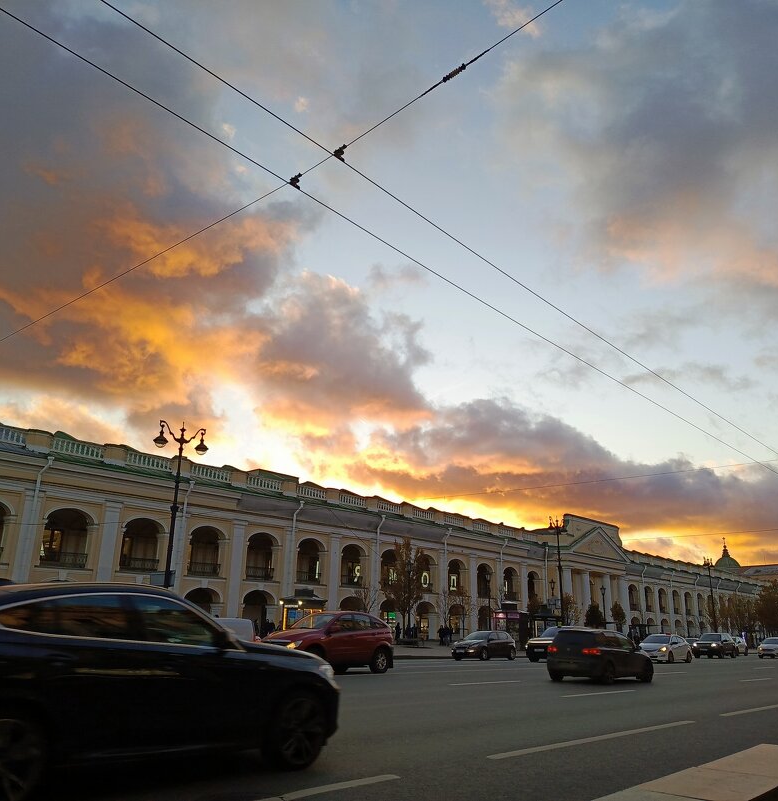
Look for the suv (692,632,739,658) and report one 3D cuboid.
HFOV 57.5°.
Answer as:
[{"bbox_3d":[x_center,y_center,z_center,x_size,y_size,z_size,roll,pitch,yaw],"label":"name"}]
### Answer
[{"bbox_3d":[23.974,18.044,52.213,1.888,1.702,4.623,-15,-24,40],"label":"suv"}]

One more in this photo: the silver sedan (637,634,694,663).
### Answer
[{"bbox_3d":[15.605,13.921,39.869,1.696,1.467,4.363,-15,-24,40],"label":"silver sedan"}]

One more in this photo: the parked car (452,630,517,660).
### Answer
[{"bbox_3d":[5.203,13.236,38.308,1.810,1.467,4.354,-14,-24,39],"label":"parked car"}]

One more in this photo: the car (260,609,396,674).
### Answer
[{"bbox_3d":[-1.750,7.353,21.594,1.880,1.740,4.452,-14,-23,38],"label":"car"}]

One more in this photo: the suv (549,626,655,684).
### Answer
[{"bbox_3d":[6.469,7.686,21.513,1.820,1.540,4.280,-14,-24,39],"label":"suv"}]

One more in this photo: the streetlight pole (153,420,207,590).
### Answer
[{"bbox_3d":[-9.073,5.618,29.670,0.620,9.750,2.650,-15,-24,40],"label":"streetlight pole"}]

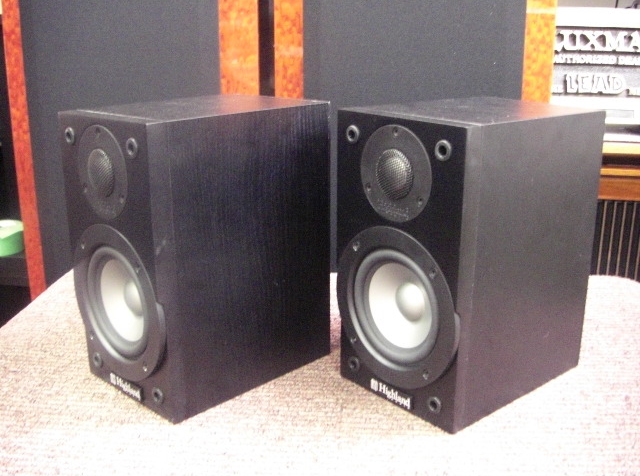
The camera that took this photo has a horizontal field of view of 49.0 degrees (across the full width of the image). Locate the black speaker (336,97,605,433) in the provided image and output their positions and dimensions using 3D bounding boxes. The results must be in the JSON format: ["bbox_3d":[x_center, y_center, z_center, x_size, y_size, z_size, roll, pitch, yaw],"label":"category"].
[{"bbox_3d":[0.134,0.008,0.638,0.189,0.247,0.138,-14,21,-38],"label":"black speaker"}]

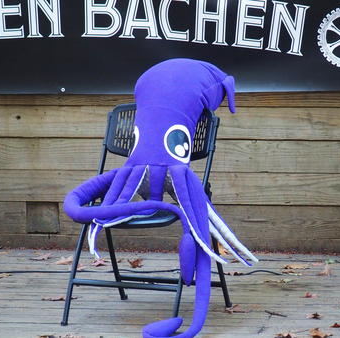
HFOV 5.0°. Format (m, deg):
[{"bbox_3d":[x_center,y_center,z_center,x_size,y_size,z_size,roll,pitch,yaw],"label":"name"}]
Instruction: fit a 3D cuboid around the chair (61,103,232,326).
[{"bbox_3d":[-0.095,0.183,15.372,0.495,0.812,0.567,3,11,25],"label":"chair"}]

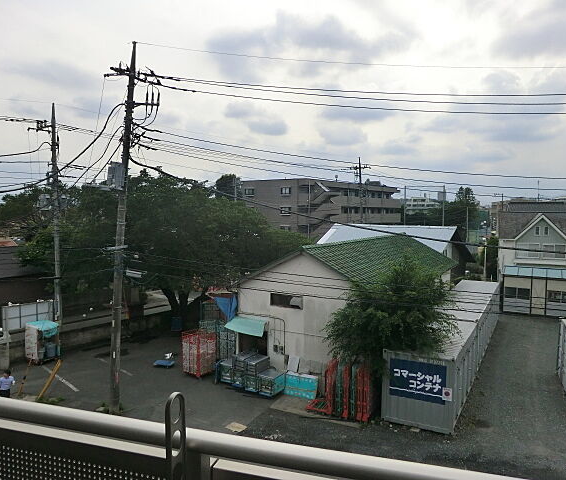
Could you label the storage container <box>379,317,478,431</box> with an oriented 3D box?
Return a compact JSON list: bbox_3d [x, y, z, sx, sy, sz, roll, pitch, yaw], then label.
[{"bbox_3d":[6.222,5.105,18.119,2.440,2.590,6.060,2,4,30],"label":"storage container"}]

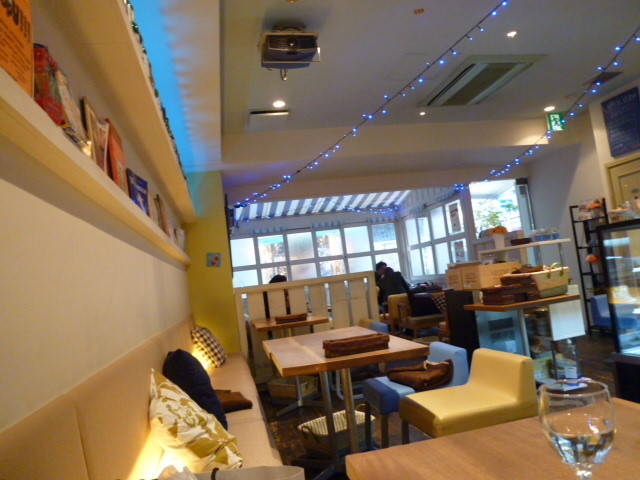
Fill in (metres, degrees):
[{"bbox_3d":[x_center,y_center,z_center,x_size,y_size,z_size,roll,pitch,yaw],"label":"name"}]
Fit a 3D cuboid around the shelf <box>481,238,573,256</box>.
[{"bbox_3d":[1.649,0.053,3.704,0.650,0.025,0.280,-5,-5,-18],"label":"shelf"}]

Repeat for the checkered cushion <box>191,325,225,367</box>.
[{"bbox_3d":[-0.925,0.900,3.870,0.120,0.340,0.360,-34,-8,5],"label":"checkered cushion"}]

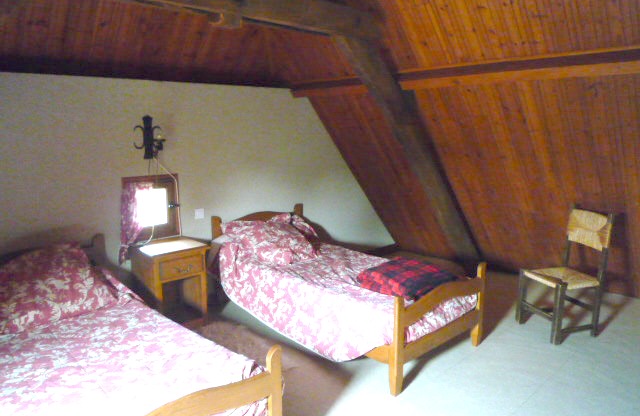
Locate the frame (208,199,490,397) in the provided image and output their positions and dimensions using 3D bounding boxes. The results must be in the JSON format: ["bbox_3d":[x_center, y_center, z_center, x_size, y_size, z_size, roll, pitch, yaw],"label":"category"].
[{"bbox_3d":[0.112,0.520,3.580,0.966,0.727,2.004,-9,14,-42],"label":"frame"}]

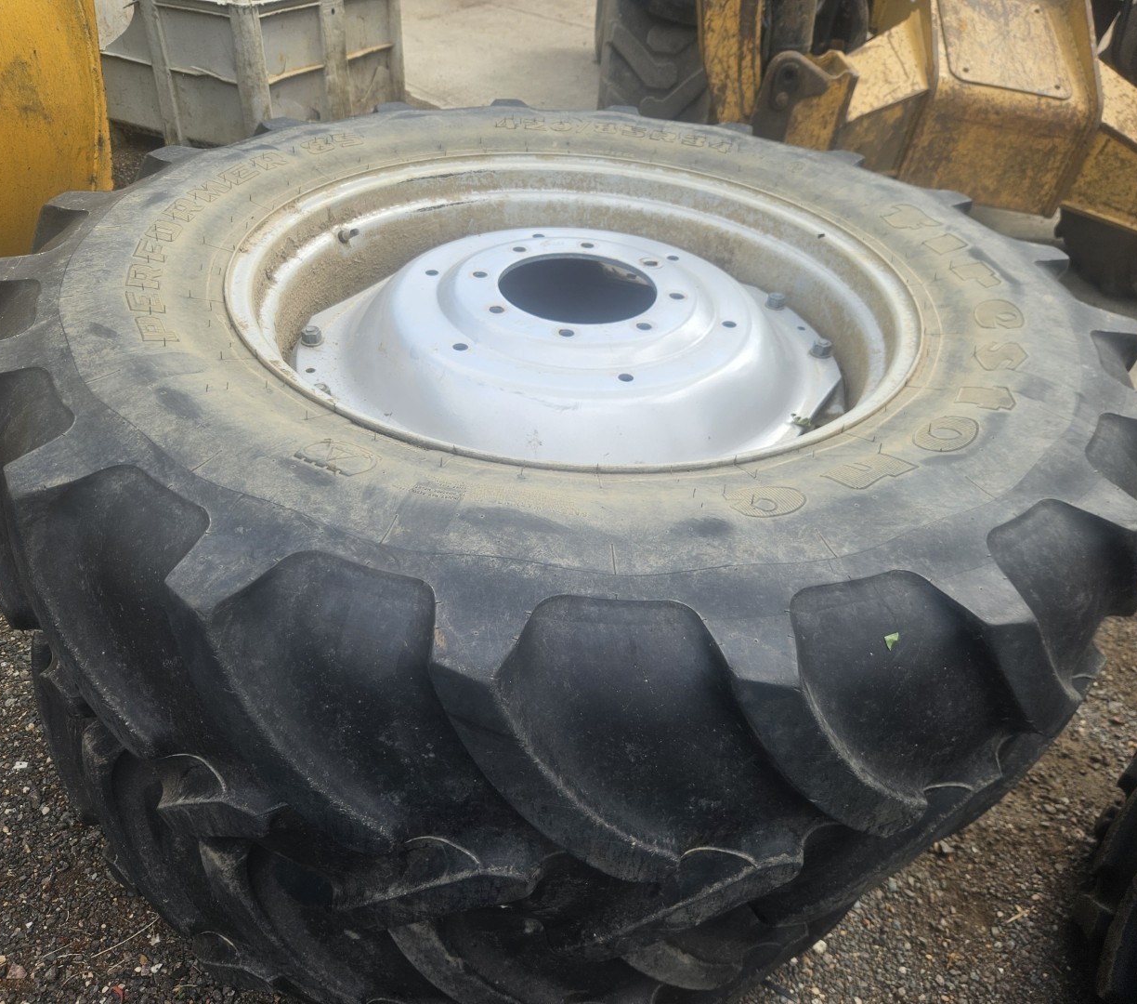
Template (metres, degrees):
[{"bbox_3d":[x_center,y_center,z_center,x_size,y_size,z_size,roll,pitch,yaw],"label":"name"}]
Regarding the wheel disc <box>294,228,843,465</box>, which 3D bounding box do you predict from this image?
[{"bbox_3d":[0.010,-0.258,1.267,0.775,0.110,0.775,3,39,-2],"label":"wheel disc"}]

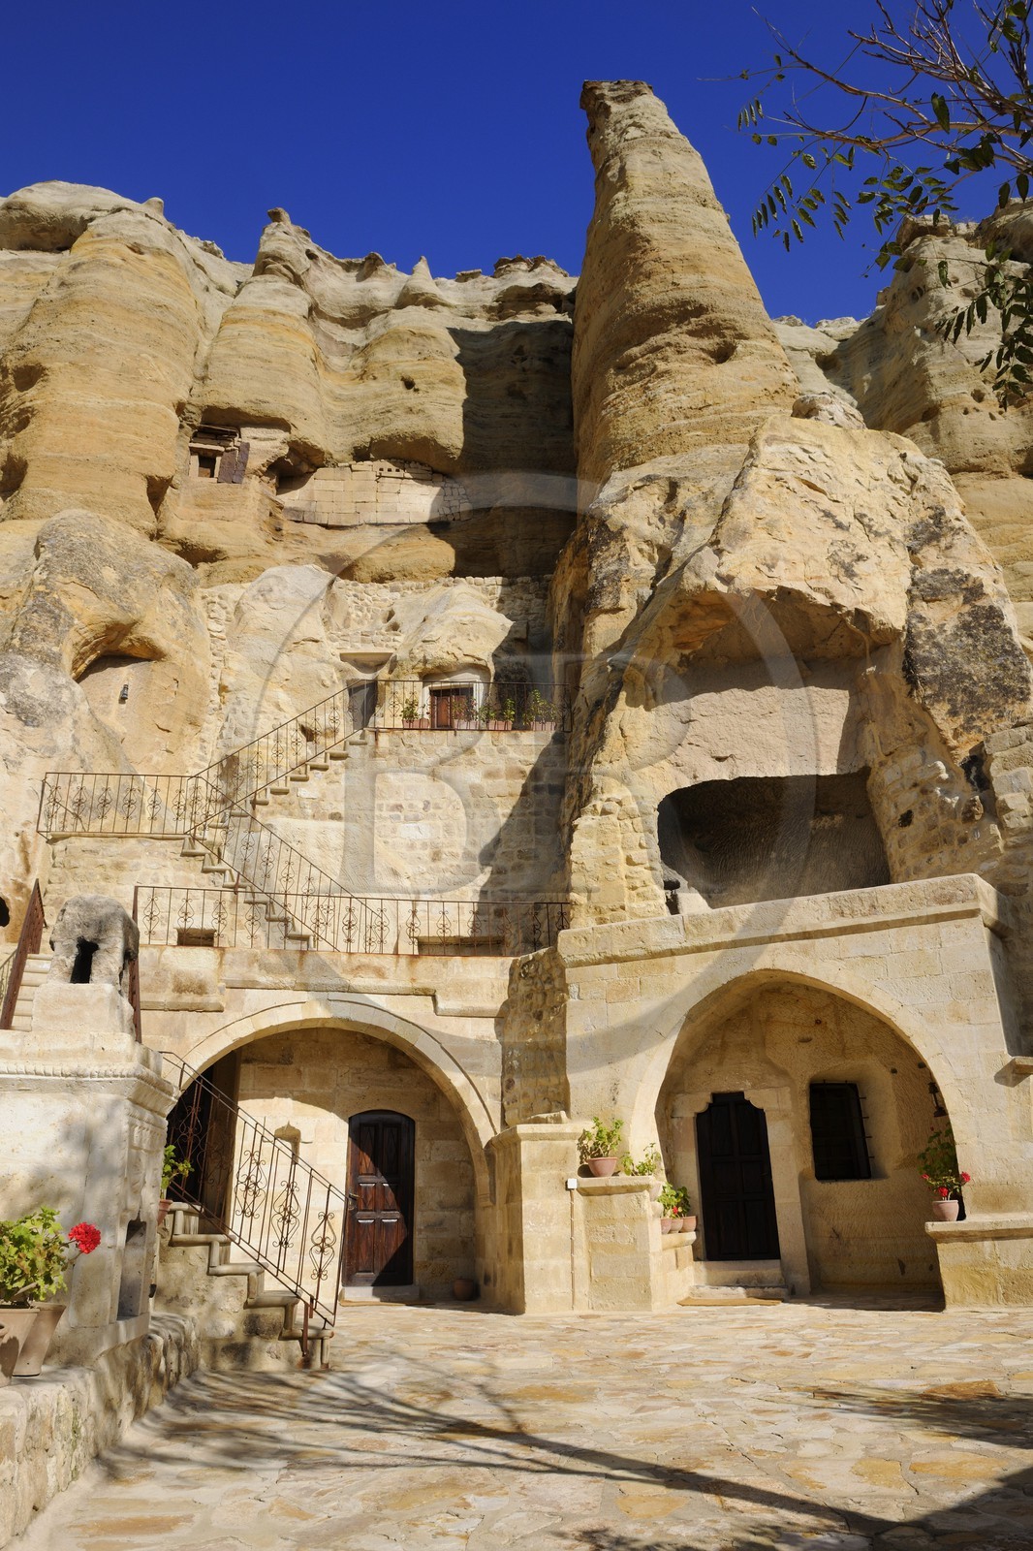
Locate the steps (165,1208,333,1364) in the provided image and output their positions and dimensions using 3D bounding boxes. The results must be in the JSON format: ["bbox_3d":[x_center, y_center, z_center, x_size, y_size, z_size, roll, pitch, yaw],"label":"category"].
[{"bbox_3d":[-2.118,4.031,8.198,1.360,1.080,1.050,3,-25,-7],"label":"steps"}]

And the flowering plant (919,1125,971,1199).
[{"bbox_3d":[4.468,4.034,10.788,0.500,0.660,0.480,-9,-26,18],"label":"flowering plant"}]

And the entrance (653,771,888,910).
[{"bbox_3d":[3.677,1.167,14.918,3.328,2.392,1.872,-6,-20,11],"label":"entrance"}]

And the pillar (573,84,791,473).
[{"bbox_3d":[3.827,-12.107,25.721,4.680,13.520,4.576,-2,-20,0],"label":"pillar"}]

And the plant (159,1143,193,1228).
[{"bbox_3d":[-2.692,3.144,7.923,0.370,0.540,0.370,0,-25,0],"label":"plant"}]

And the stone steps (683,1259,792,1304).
[{"bbox_3d":[2.407,5.488,11.227,1.020,0.390,0.500,-11,-25,20],"label":"stone steps"}]

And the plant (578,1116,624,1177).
[{"bbox_3d":[0.922,3.991,11.136,0.500,0.610,0.460,-6,-23,9],"label":"plant"}]

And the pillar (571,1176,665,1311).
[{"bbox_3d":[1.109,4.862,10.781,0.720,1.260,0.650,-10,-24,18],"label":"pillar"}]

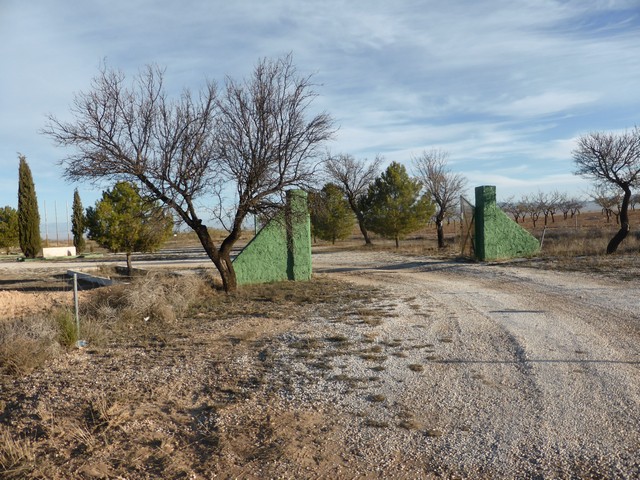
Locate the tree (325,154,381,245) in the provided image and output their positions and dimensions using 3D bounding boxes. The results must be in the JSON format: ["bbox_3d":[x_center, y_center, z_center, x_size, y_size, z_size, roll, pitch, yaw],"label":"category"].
[{"bbox_3d":[2.320,-2.892,33.000,3.870,6.430,3.870,-2,2,0],"label":"tree"}]

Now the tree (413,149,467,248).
[{"bbox_3d":[6.722,-2.334,26.000,2.930,5.630,2.930,-2,2,0],"label":"tree"}]

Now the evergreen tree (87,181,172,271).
[{"bbox_3d":[-7.462,-0.492,18.200,3.390,3.700,3.390,-2,2,0],"label":"evergreen tree"}]

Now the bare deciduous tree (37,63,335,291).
[{"bbox_3d":[-3.329,-1.696,11.700,7.270,6.000,5.820,-2,2,0],"label":"bare deciduous tree"}]

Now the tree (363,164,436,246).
[{"bbox_3d":[4.840,-2.127,28.500,4.330,5.300,4.120,-2,2,0],"label":"tree"}]

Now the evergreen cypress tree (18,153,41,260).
[{"bbox_3d":[-21.684,-2.501,34.500,1.790,7.760,1.790,-2,2,0],"label":"evergreen cypress tree"}]

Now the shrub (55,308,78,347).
[{"bbox_3d":[-3.757,1.297,6.850,0.340,0.560,0.340,-2,2,0],"label":"shrub"}]

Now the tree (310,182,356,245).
[{"bbox_3d":[0.933,-1.978,34.500,3.190,4.630,3.190,-2,2,0],"label":"tree"}]

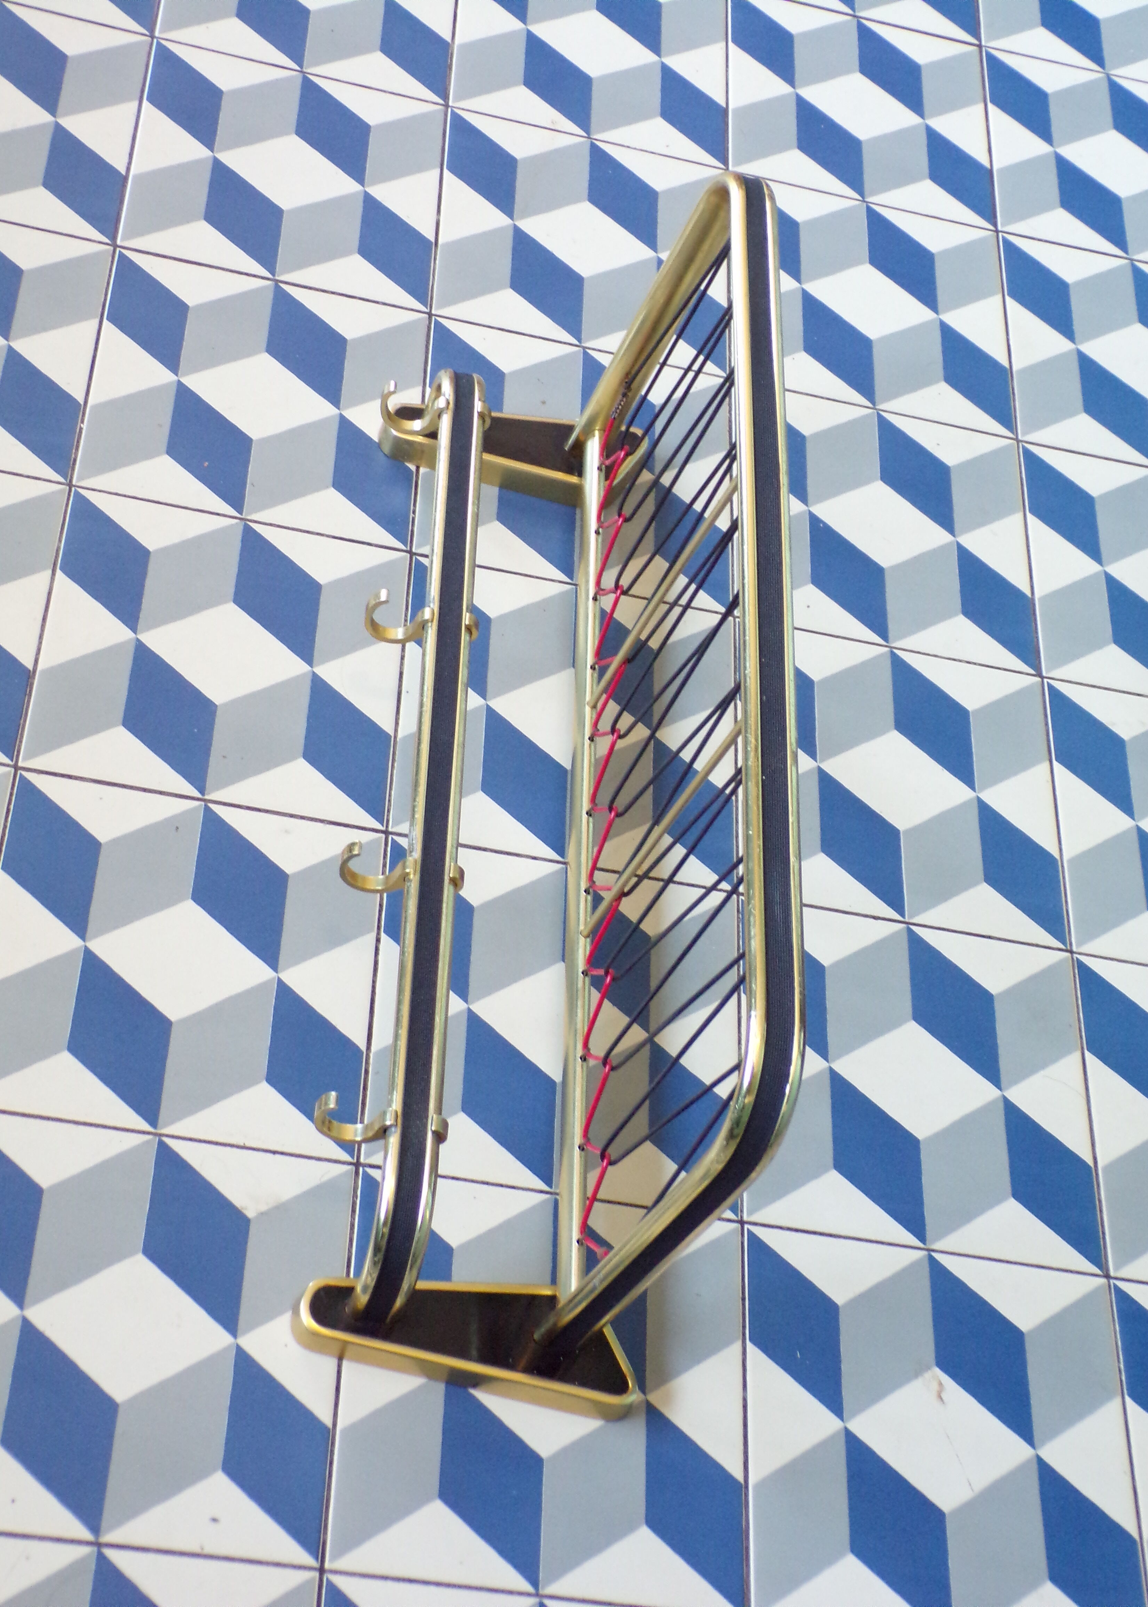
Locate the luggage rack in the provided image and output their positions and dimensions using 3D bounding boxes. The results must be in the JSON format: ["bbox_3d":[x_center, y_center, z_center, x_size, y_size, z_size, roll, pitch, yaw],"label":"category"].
[{"bbox_3d":[-0.013,-0.049,1.151,0.186,0.248,0.640,10,55,-11],"label":"luggage rack"}]

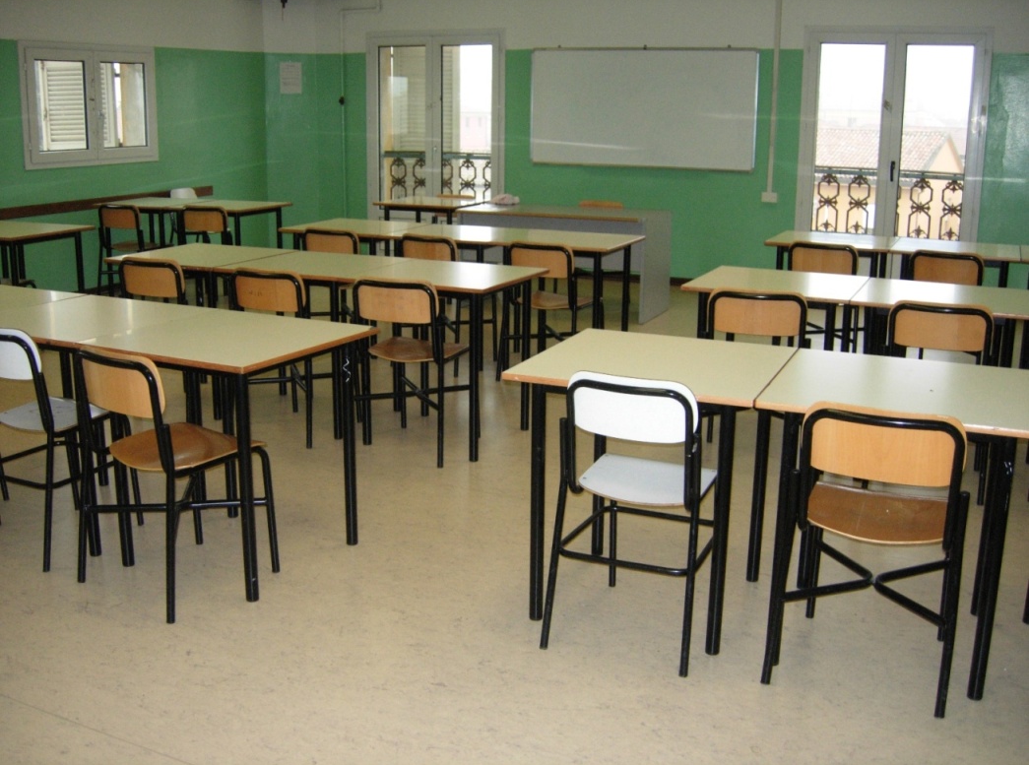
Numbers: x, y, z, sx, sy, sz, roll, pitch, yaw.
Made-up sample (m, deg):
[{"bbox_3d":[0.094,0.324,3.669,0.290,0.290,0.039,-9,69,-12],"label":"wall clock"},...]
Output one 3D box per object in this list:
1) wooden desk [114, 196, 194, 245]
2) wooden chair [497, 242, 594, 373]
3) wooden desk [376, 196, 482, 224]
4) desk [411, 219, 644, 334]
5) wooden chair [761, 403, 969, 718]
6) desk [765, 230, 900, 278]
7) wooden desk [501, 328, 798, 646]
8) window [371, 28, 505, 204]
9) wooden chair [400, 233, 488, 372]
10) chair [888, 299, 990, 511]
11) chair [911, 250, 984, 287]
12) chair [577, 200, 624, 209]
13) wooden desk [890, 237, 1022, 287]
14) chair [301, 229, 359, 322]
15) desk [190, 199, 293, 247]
[{"bbox_3d":[-2.863,-1.077,8.633,0.707,0.768,0.687,6,15,21],"label":"wooden desk"},{"bbox_3d":[0.219,-0.419,6.030,0.460,0.780,0.480,7,15,23],"label":"wooden chair"},{"bbox_3d":[-0.642,-1.075,8.639,0.700,0.760,0.700,6,15,21],"label":"wooden desk"},{"bbox_3d":[-0.015,-0.494,6.370,1.414,0.768,0.687,7,16,23],"label":"desk"},{"bbox_3d":[0.964,0.397,2.839,0.480,0.788,0.490,7,16,24],"label":"wooden chair"},{"bbox_3d":[1.887,-0.475,6.388,0.700,0.760,0.700,7,16,24],"label":"desk"},{"bbox_3d":[0.426,0.307,3.242,0.707,0.768,0.687,7,16,23],"label":"wooden desk"},{"bbox_3d":[-0.750,-2.177,10.086,1.390,2.180,0.110,7,16,23],"label":"window"},{"bbox_3d":[-0.406,-0.497,6.328,0.480,0.788,0.490,8,16,28],"label":"wooden chair"},{"bbox_3d":[1.690,0.035,4.314,0.480,0.788,0.490,6,15,20],"label":"chair"},{"bbox_3d":[2.377,-0.366,5.949,0.480,0.788,0.490,6,15,20],"label":"chair"},{"bbox_3d":[0.607,-1.051,8.551,0.460,0.780,0.480,7,16,23],"label":"chair"},{"bbox_3d":[2.495,-0.394,6.120,0.700,0.760,0.700,7,16,24],"label":"wooden desk"},{"bbox_3d":[-1.047,-0.581,6.646,0.480,0.788,0.490,6,15,21],"label":"chair"},{"bbox_3d":[-2.233,-1.014,8.379,0.707,0.768,0.687,6,15,21],"label":"desk"}]

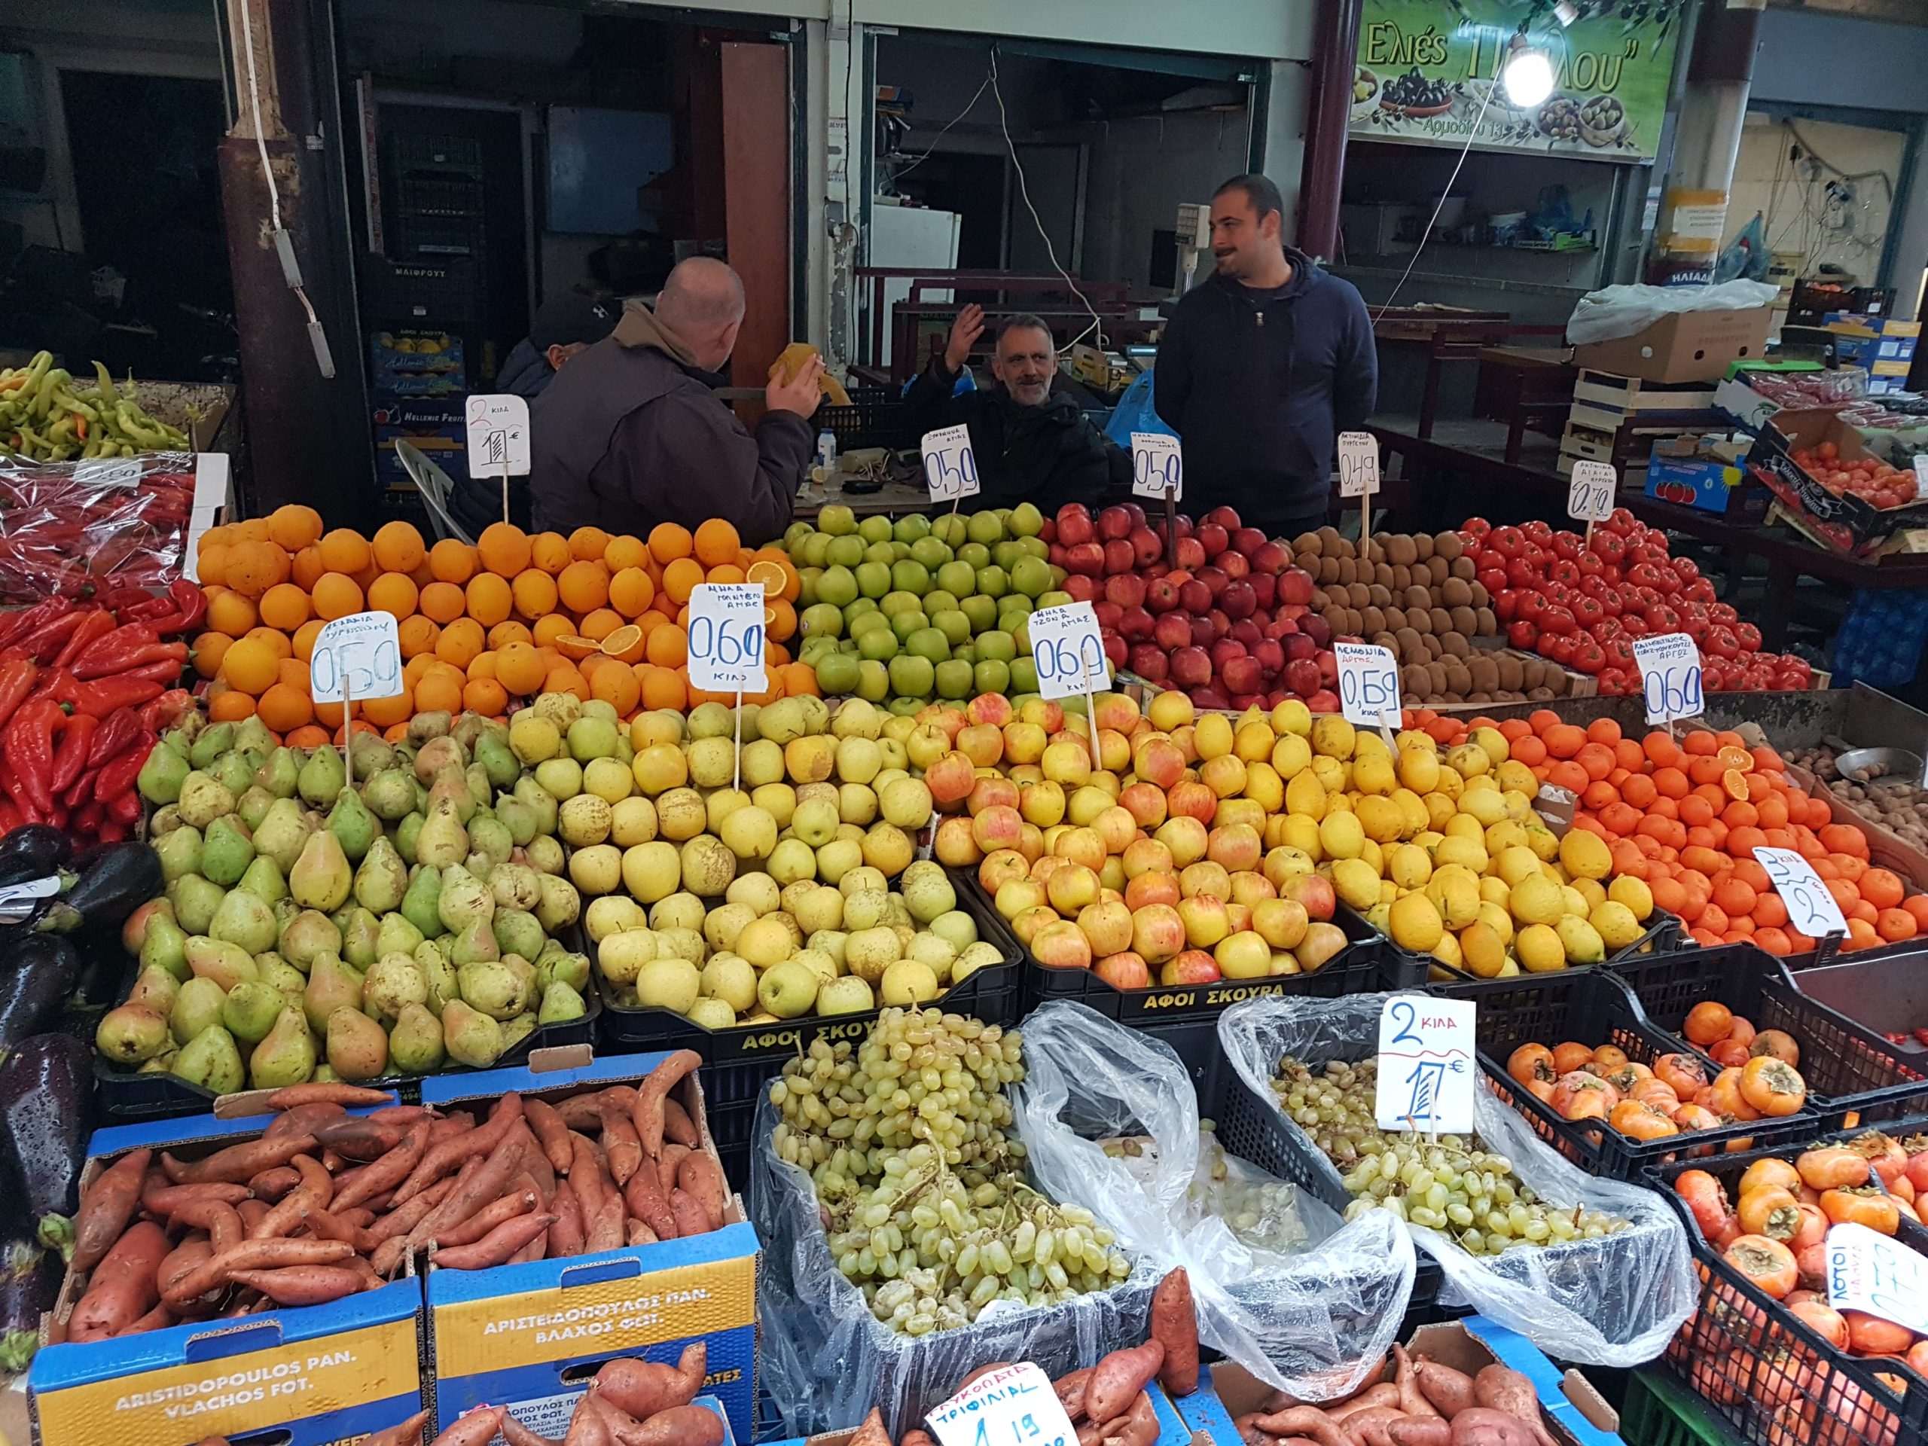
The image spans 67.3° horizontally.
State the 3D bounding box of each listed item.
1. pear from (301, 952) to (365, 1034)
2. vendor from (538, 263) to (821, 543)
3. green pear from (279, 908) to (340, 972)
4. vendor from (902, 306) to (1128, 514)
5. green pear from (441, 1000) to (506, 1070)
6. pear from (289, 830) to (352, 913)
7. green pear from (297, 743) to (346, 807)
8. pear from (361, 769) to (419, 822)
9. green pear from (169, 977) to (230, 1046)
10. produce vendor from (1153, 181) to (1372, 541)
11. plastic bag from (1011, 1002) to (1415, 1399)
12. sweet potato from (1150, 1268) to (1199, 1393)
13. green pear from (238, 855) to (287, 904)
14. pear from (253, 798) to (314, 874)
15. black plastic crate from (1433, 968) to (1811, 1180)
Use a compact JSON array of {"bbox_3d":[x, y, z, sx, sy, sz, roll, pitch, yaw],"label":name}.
[{"bbox_3d":[-0.707,0.306,1.620,0.068,0.095,0.068,-2,5,0],"label":"pear"},{"bbox_3d":[-0.537,-0.312,3.111,0.580,1.300,0.560,-12,23,-38],"label":"vendor"},{"bbox_3d":[-0.782,0.258,1.730,0.070,0.085,0.070,2,-21,0],"label":"green pear"},{"bbox_3d":[0.116,-0.412,3.832,0.640,1.360,0.750,6,18,12],"label":"vendor"},{"bbox_3d":[-0.640,0.406,1.890,0.074,0.103,0.074,-40,9,0],"label":"green pear"},{"bbox_3d":[-0.883,0.206,1.990,0.082,0.108,0.082,1,6,0],"label":"pear"},{"bbox_3d":[-0.863,0.070,1.950,0.066,0.088,0.066,-3,-20,0],"label":"green pear"},{"bbox_3d":[-0.772,0.094,1.945,0.070,0.070,0.085,-6,47,-11],"label":"pear"},{"bbox_3d":[-0.824,0.312,1.560,0.067,0.086,0.067,9,6,0],"label":"green pear"},{"bbox_3d":[0.694,-0.467,3.701,0.560,1.760,0.360,8,19,17],"label":"produce vendor"},{"bbox_3d":[0.305,0.599,1.829,0.310,0.200,0.490,-3,18,-16],"label":"plastic bag"},{"bbox_3d":[0.210,0.603,1.440,0.045,0.145,0.047,5,-3,-1],"label":"sweet potato"},{"bbox_3d":[-0.881,0.202,1.820,0.064,0.086,0.064,2,6,0],"label":"green pear"},{"bbox_3d":[-0.951,0.159,2.020,0.079,0.105,0.079,13,3,0],"label":"pear"},{"bbox_3d":[0.949,0.568,2.141,0.298,0.200,0.450,-3,18,-16],"label":"black plastic crate"}]

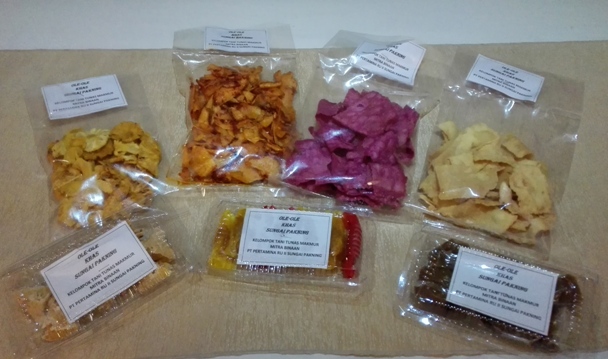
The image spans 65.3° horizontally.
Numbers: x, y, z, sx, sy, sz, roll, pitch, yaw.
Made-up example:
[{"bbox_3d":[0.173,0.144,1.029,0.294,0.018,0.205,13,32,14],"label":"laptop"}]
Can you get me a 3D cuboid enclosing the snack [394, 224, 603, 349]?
[{"bbox_3d":[0.171,0.092,0.411,0.156,0.036,0.076,15,56,10],"label":"snack"}]

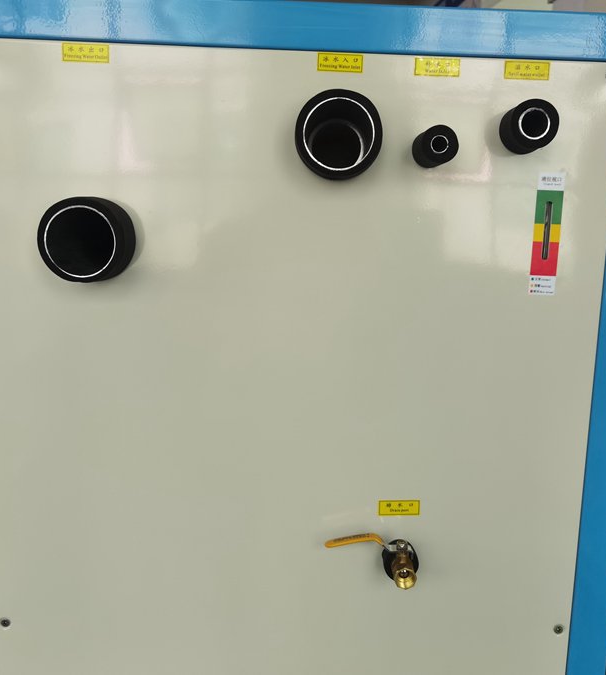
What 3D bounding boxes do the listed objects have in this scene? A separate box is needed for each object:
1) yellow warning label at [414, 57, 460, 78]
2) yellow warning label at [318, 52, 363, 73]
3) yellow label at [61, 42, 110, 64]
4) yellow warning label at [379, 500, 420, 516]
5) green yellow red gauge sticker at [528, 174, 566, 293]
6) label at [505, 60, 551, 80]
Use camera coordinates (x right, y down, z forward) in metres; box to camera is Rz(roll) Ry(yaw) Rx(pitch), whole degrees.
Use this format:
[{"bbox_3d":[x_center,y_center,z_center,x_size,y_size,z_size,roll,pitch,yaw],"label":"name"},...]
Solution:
[{"bbox_3d":[0.155,-0.311,0.810,0.053,0.020,0.002,2,9,-2],"label":"yellow warning label"},{"bbox_3d":[0.043,-0.315,0.806,0.052,0.019,0.002,2,9,-2],"label":"yellow warning label"},{"bbox_3d":[-0.246,-0.322,0.796,0.053,0.020,0.002,2,9,-2],"label":"yellow label"},{"bbox_3d":[0.123,0.217,0.890,0.052,0.020,0.002,0,9,-2],"label":"yellow warning label"},{"bbox_3d":[0.293,-0.123,0.843,0.031,0.144,0.002,2,9,-2],"label":"green yellow red gauge sticker"},{"bbox_3d":[0.260,-0.309,0.813,0.052,0.020,0.002,2,9,-2],"label":"label"}]

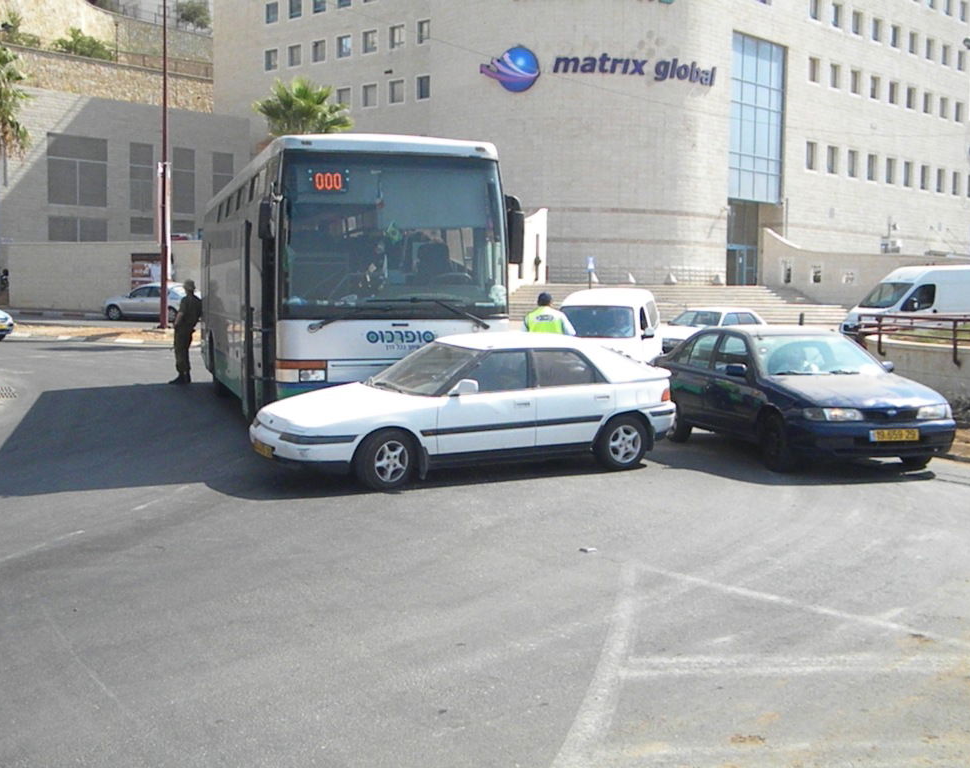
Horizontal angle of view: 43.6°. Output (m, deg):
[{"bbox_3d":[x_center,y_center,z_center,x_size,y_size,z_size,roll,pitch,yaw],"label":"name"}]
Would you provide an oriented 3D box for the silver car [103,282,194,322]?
[{"bbox_3d":[-13.155,-3.293,48.710,4.450,1.470,1.740,3,5,28],"label":"silver car"}]

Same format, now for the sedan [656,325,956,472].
[{"bbox_3d":[3.430,0.059,13.537,1.700,1.400,4.350,0,4,-13],"label":"sedan"}]

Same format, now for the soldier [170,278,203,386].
[{"bbox_3d":[-5.357,-0.940,21.800,0.400,1.870,0.560,-2,5,-30],"label":"soldier"}]

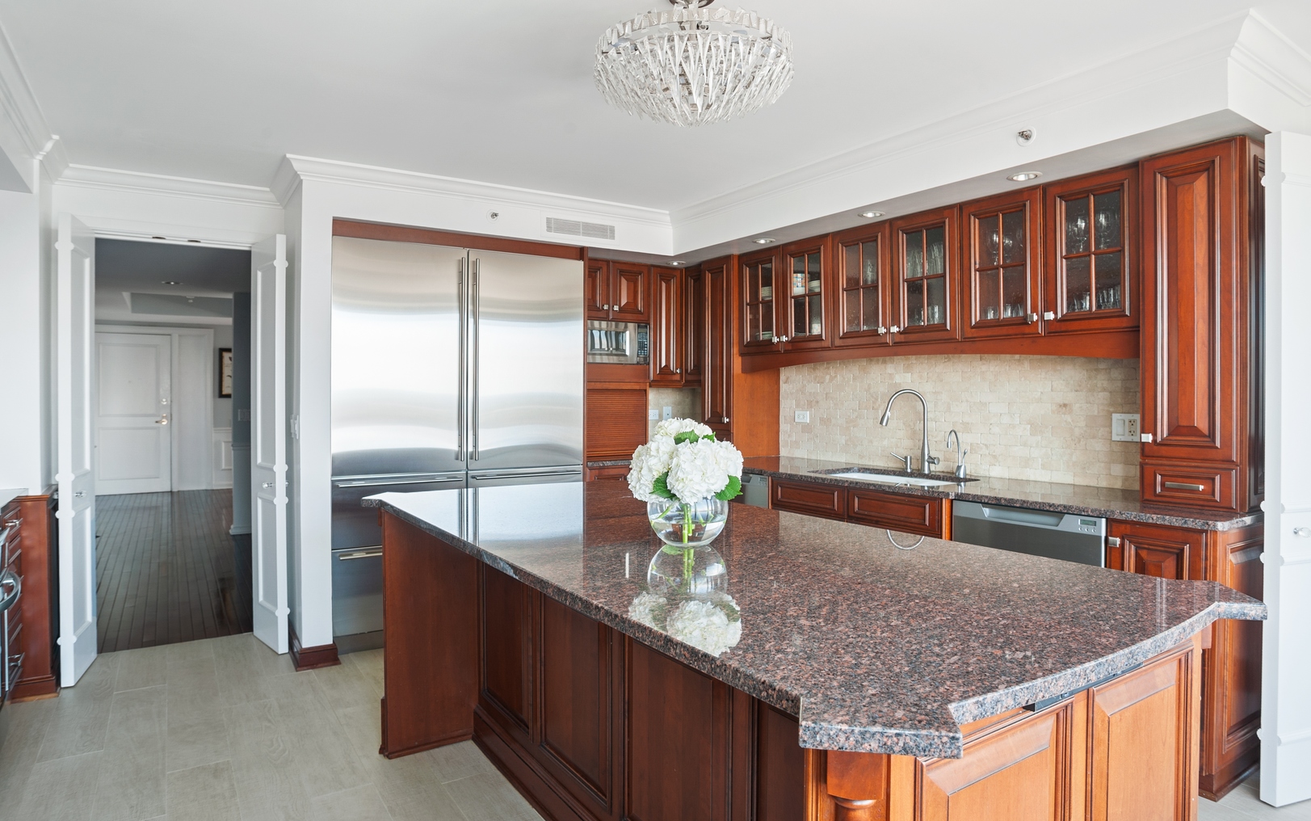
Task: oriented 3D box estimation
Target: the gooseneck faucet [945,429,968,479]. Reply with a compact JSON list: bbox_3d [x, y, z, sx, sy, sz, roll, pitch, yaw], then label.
[{"bbox_3d":[1.458,0.209,3.511,0.155,0.230,0.050,-1,1,-34],"label":"gooseneck faucet"}]

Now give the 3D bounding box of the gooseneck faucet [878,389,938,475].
[{"bbox_3d":[1.286,0.107,3.651,0.280,0.430,0.100,0,0,-18],"label":"gooseneck faucet"}]

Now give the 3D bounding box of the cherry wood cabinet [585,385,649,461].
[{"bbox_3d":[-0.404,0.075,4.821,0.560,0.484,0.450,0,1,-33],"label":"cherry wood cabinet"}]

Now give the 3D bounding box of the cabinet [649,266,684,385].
[{"bbox_3d":[-0.014,-0.568,5.065,0.265,0.810,0.330,-1,1,-34],"label":"cabinet"}]

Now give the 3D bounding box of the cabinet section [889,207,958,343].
[{"bbox_3d":[1.450,-0.644,3.647,0.340,0.633,0.386,0,1,-35],"label":"cabinet section"}]

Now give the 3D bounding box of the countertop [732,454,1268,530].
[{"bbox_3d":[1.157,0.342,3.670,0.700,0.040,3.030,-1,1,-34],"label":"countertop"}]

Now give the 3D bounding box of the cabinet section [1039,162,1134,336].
[{"bbox_3d":[1.883,-0.631,3.021,0.340,0.635,0.355,0,1,-35],"label":"cabinet section"}]

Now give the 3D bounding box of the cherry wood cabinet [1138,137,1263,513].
[{"bbox_3d":[2.041,-0.297,2.687,0.330,1.270,0.320,-1,1,-34],"label":"cherry wood cabinet"}]

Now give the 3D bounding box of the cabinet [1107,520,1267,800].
[{"bbox_3d":[1.902,0.785,2.549,0.600,0.847,0.348,0,1,-33],"label":"cabinet"}]

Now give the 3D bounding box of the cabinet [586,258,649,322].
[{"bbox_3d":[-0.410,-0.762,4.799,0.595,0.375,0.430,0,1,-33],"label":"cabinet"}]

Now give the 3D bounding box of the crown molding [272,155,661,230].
[{"bbox_3d":[-0.805,-1.146,3.933,2.155,0.095,0.075,0,1,-33],"label":"crown molding"}]

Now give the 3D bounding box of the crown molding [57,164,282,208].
[{"bbox_3d":[-2.459,-1.134,3.721,1.005,0.095,0.075,0,1,-33],"label":"crown molding"}]

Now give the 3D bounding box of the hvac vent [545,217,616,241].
[{"bbox_3d":[-0.434,-1.067,4.290,0.455,0.083,0.020,-1,1,-34],"label":"hvac vent"}]

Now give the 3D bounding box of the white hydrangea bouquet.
[{"bbox_3d":[0.083,0.186,1.946,0.290,0.332,0.305,0,1,0],"label":"white hydrangea bouquet"}]

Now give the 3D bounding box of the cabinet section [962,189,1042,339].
[{"bbox_3d":[1.672,-0.637,3.326,0.340,0.637,0.383,0,1,-35],"label":"cabinet section"}]

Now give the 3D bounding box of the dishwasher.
[{"bbox_3d":[1.642,0.784,2.939,0.590,0.840,0.610,0,1,-33],"label":"dishwasher"}]

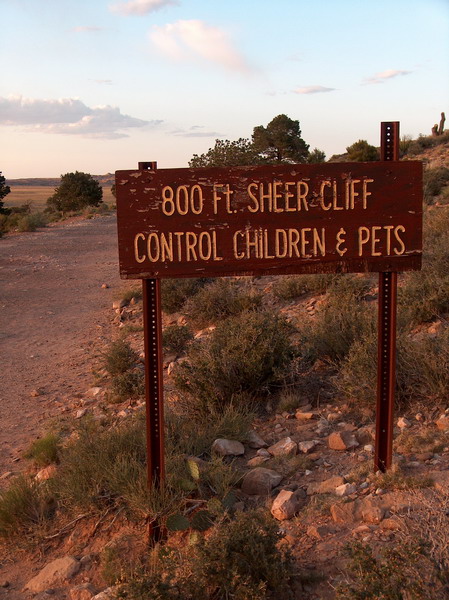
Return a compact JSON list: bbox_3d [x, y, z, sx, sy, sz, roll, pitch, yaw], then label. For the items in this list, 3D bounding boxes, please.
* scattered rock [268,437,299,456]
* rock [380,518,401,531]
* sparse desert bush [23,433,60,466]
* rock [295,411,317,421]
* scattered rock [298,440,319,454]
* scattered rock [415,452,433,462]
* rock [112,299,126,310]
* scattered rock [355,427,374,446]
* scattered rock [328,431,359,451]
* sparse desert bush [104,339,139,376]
[{"bbox_3d":[0.316,0.784,4.820,0.155,0.085,0.120,0,9,4],"label":"scattered rock"},{"bbox_3d":[0.671,0.908,3.642,0.080,0.037,0.060,0,8,0],"label":"rock"},{"bbox_3d":[-1.040,0.850,5.120,0.210,0.170,0.200,-3,9,-12],"label":"sparse desert bush"},{"bbox_3d":[0.469,0.669,5.220,0.125,0.047,0.085,0,9,5],"label":"rock"},{"bbox_3d":[0.439,0.771,4.705,0.104,0.061,0.078,0,8,0],"label":"scattered rock"},{"bbox_3d":[0.928,0.735,4.201,0.083,0.037,0.063,0,8,0],"label":"scattered rock"},{"bbox_3d":[-1.224,0.052,10.500,0.155,0.120,0.140,-2,9,-7],"label":"rock"},{"bbox_3d":[0.723,0.705,4.650,0.110,0.080,0.100,0,9,9],"label":"scattered rock"},{"bbox_3d":[0.612,0.722,4.630,0.150,0.085,0.120,0,9,8],"label":"scattered rock"},{"bbox_3d":[-0.806,0.450,7.050,0.270,0.270,0.260,-2,9,-7],"label":"sparse desert bush"}]

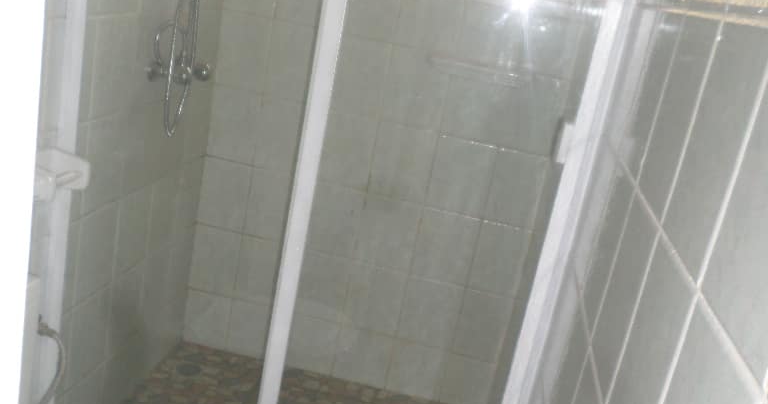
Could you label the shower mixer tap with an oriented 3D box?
[{"bbox_3d":[-0.550,-0.401,2.036,0.100,0.165,0.250,13,17,6],"label":"shower mixer tap"}]

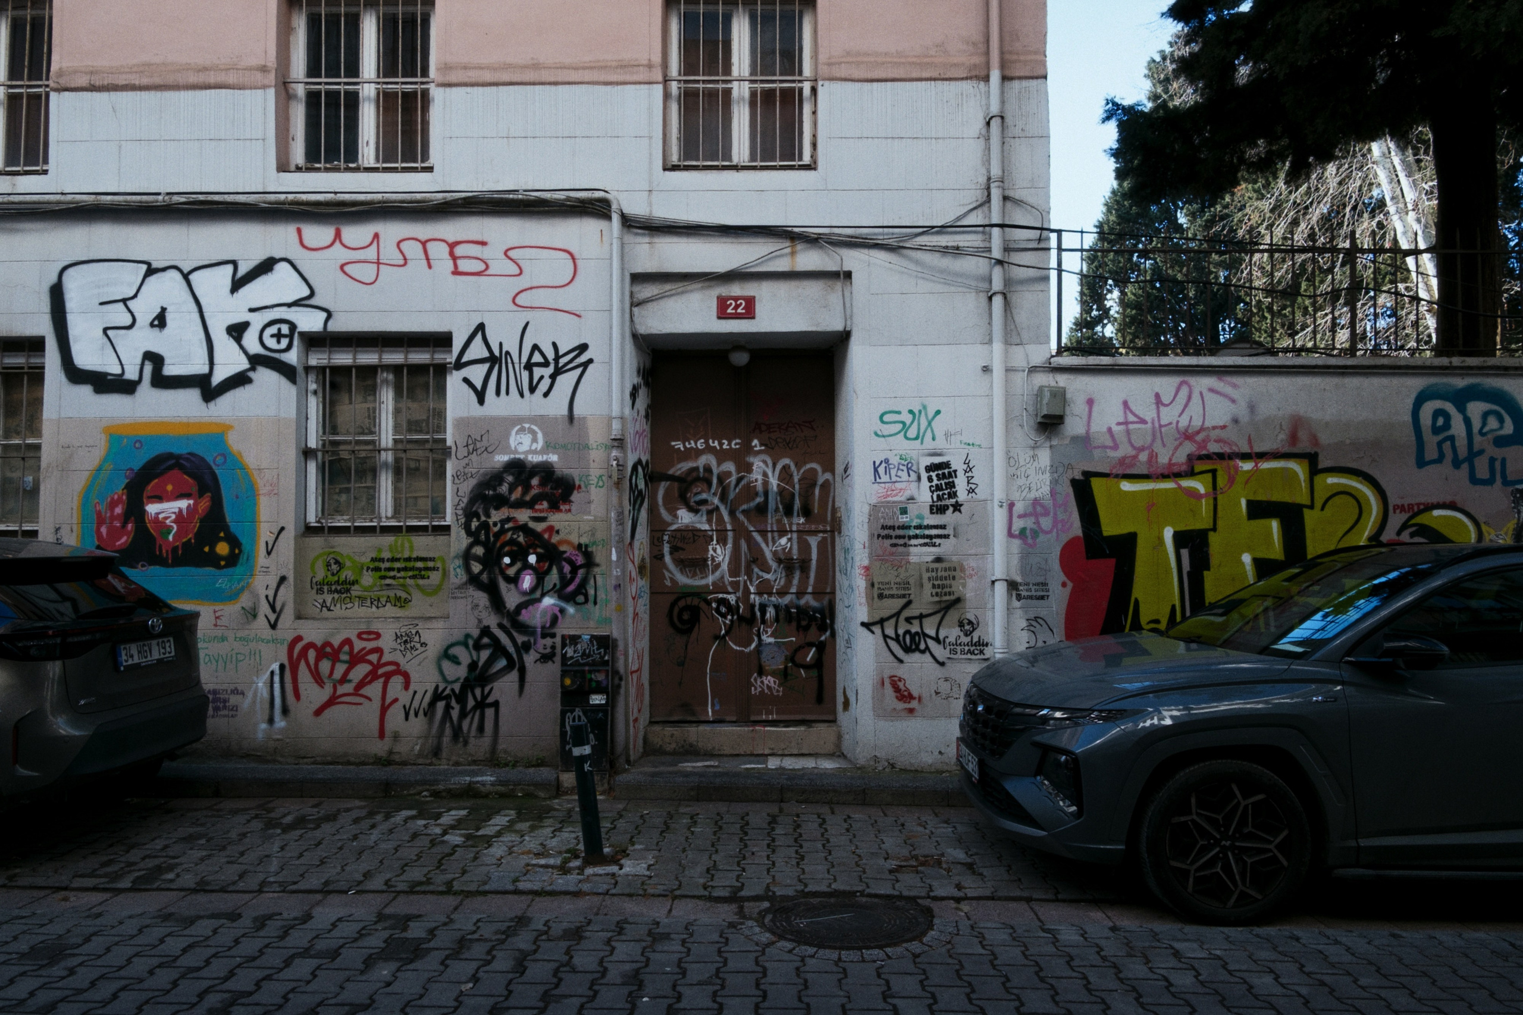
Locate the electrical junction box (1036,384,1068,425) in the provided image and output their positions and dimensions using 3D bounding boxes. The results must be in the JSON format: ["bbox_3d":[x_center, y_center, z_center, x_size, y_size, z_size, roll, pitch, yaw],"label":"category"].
[{"bbox_3d":[1.831,-0.645,6.400,0.163,0.228,0.090,3,-2,1],"label":"electrical junction box"}]

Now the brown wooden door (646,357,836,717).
[{"bbox_3d":[-0.135,0.206,7.100,1.300,2.570,0.080,0,-2,0],"label":"brown wooden door"}]

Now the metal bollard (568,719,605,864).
[{"bbox_3d":[-0.864,1.401,5.020,0.092,0.690,0.092,-7,-1,0],"label":"metal bollard"}]

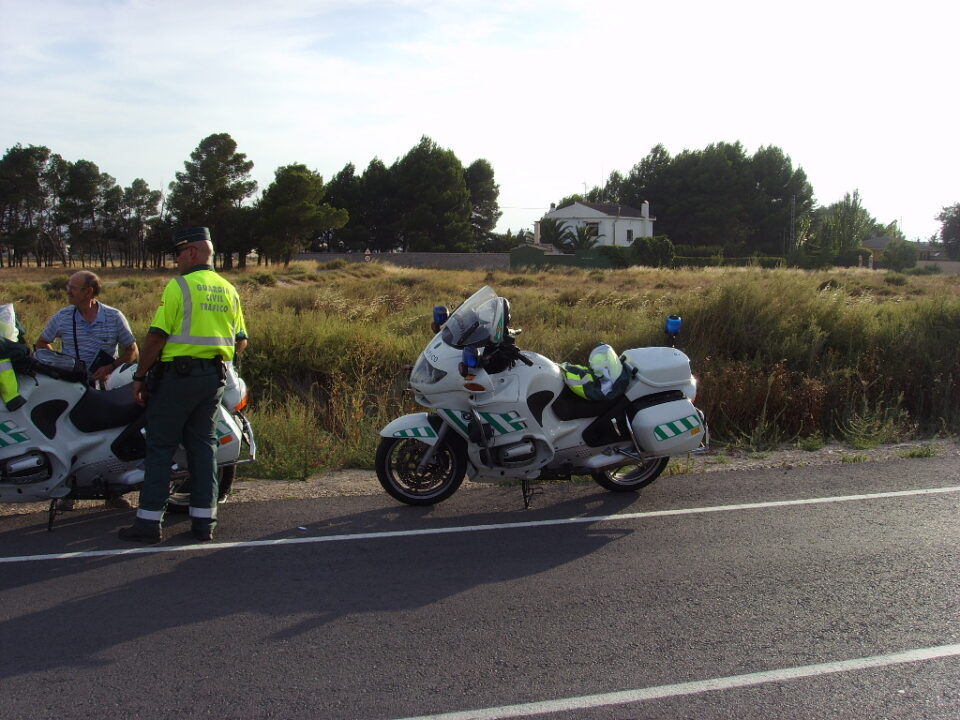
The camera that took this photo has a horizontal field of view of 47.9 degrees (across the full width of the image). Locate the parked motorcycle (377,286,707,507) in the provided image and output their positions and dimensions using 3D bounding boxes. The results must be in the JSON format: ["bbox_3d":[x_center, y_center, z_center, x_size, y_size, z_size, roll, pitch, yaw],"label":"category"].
[{"bbox_3d":[0.387,0.226,7.262,2.220,1.450,0.920,-2,6,-17],"label":"parked motorcycle"}]

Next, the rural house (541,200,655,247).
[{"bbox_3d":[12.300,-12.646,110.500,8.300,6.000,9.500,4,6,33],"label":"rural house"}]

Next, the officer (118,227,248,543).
[{"bbox_3d":[-1.739,0.140,6.259,0.600,1.810,0.450,-5,7,-41],"label":"officer"}]

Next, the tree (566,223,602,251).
[{"bbox_3d":[9.758,-10.888,100.421,3.500,3.600,3.500,0,5,0],"label":"tree"}]

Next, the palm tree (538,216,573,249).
[{"bbox_3d":[7.260,-11.420,103.384,3.600,4.100,3.600,0,5,0],"label":"palm tree"}]

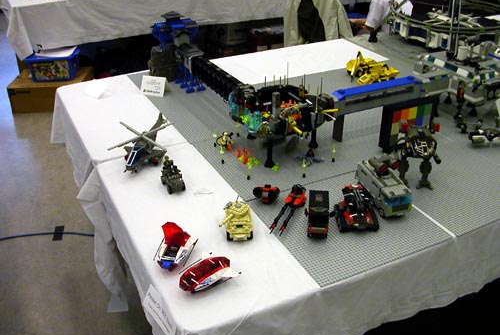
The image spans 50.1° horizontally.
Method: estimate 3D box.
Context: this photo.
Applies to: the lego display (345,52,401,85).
[{"bbox_3d":[0.513,-0.425,2.250,0.220,0.100,0.145,-14,32,-23],"label":"lego display"}]

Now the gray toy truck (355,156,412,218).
[{"bbox_3d":[0.358,0.042,1.434,0.071,0.106,0.182,-10,31,-16],"label":"gray toy truck"}]

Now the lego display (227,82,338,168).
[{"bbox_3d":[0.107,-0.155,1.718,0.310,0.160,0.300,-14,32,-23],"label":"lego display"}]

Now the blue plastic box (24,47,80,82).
[{"bbox_3d":[-1.433,-0.754,3.923,0.343,0.182,0.270,-3,29,-4],"label":"blue plastic box"}]

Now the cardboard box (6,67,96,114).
[{"bbox_3d":[-1.468,-0.587,4.007,0.490,0.191,0.440,-1,29,-1],"label":"cardboard box"}]

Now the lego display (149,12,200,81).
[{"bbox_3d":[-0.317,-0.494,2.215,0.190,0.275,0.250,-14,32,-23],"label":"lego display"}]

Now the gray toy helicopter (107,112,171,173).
[{"bbox_3d":[-0.312,-0.063,1.614,0.200,0.112,0.250,5,30,11],"label":"gray toy helicopter"}]

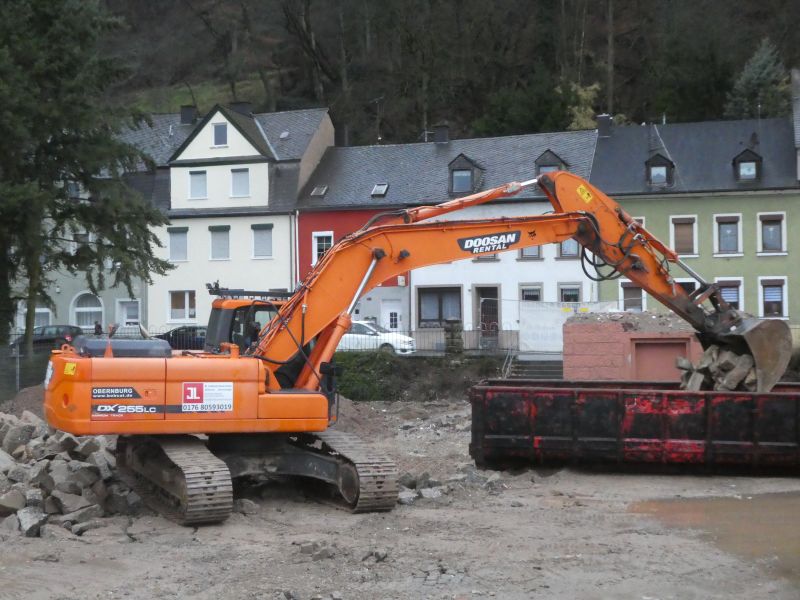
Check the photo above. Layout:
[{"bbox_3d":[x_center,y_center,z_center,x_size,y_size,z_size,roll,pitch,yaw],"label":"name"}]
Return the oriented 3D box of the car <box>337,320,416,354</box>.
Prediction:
[{"bbox_3d":[-1.537,1.637,49.001,4.500,1.450,1.800,-1,0,17],"label":"car"}]

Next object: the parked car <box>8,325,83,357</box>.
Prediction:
[{"bbox_3d":[-17.328,2.033,57.002,4.150,1.520,1.750,-1,0,20],"label":"parked car"}]

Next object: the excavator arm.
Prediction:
[{"bbox_3d":[2.329,-0.225,19.310,9.596,3.790,1.250,-1,0,-16],"label":"excavator arm"}]

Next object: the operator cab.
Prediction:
[{"bbox_3d":[-2.202,0.708,18.914,1.850,1.900,1.000,-1,0,-16],"label":"operator cab"}]

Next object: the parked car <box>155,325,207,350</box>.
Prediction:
[{"bbox_3d":[-10.151,1.996,55.001,4.300,1.470,1.780,-1,0,17],"label":"parked car"}]

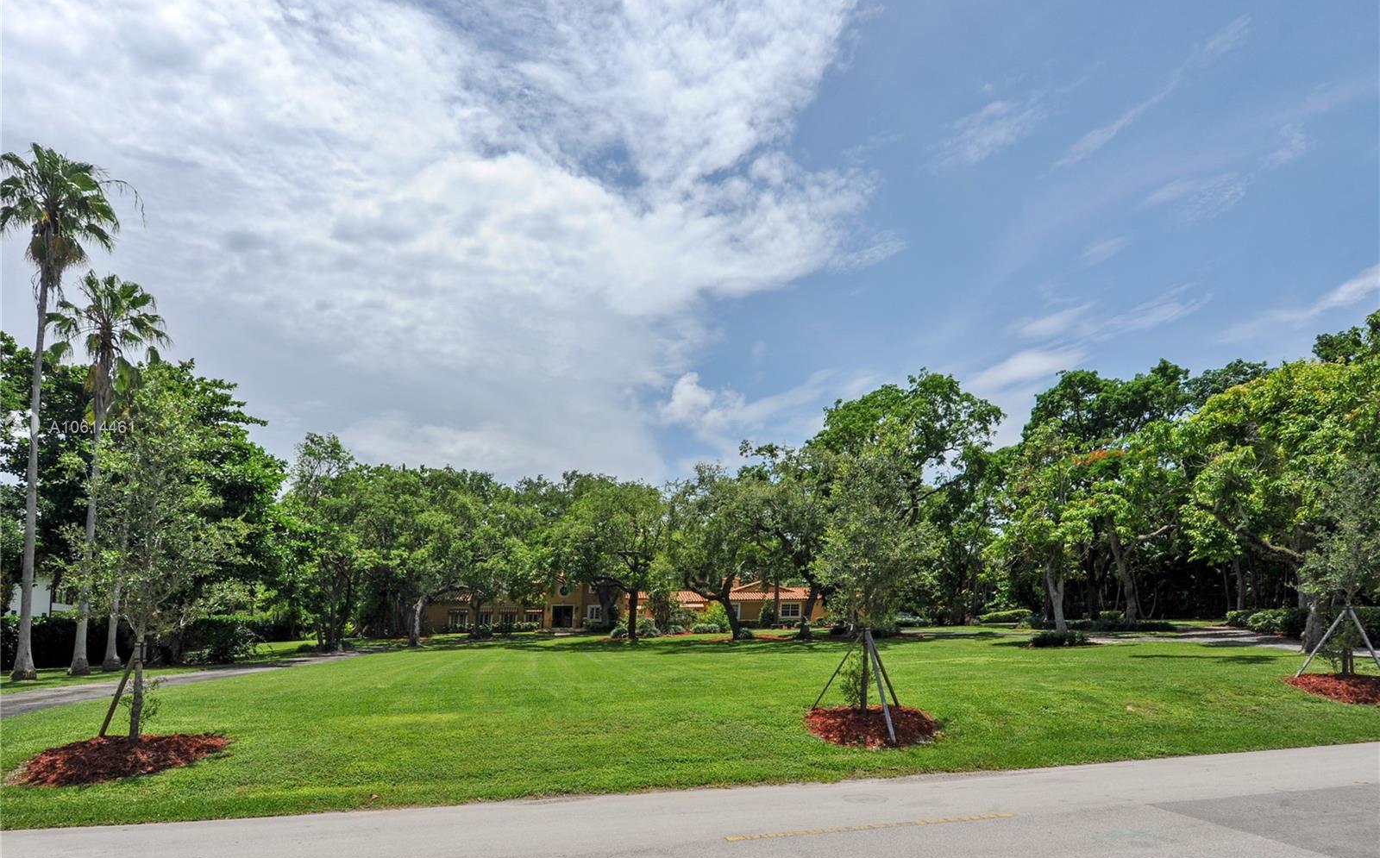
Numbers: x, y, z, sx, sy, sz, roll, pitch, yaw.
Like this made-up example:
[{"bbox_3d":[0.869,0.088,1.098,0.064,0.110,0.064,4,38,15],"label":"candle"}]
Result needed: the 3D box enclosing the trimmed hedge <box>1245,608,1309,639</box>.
[{"bbox_3d":[26.108,8.623,29.000,1.700,1.200,2.900,-8,-17,26],"label":"trimmed hedge"}]

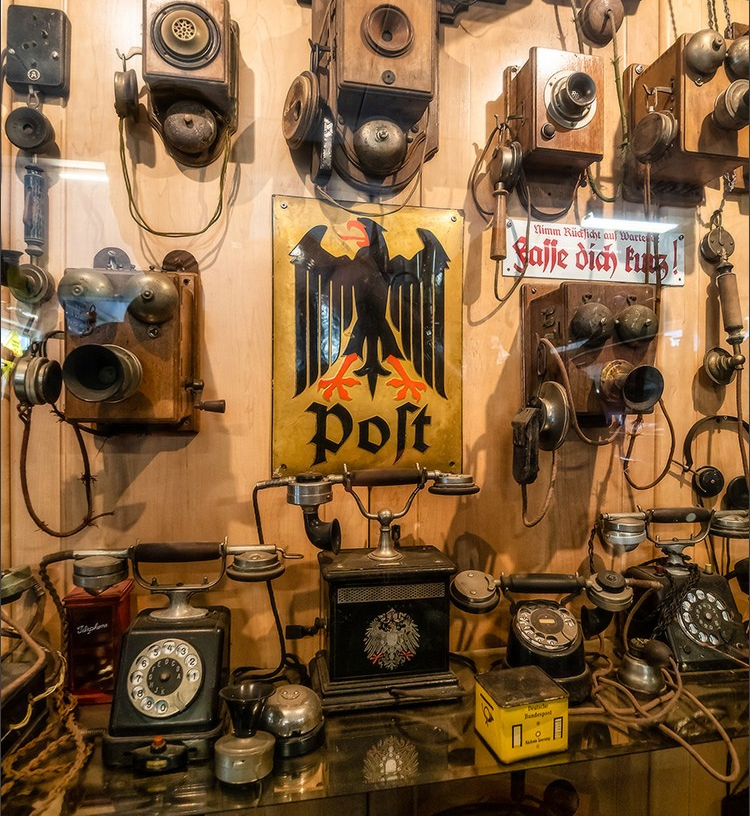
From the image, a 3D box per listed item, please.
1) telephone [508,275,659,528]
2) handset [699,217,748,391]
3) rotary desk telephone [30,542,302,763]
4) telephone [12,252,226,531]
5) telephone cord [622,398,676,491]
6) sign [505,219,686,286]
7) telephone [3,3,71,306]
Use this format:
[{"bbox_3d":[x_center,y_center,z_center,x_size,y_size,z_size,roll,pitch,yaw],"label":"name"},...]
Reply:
[{"bbox_3d":[0.292,-0.020,0.717,0.215,0.325,0.140,0,0,-11],"label":"telephone"},{"bbox_3d":[0.568,-0.169,0.849,0.063,0.266,0.070,-8,1,-11],"label":"handset"},{"bbox_3d":[-0.229,0.254,0.595,0.257,0.203,0.140,0,0,-11],"label":"rotary desk telephone"},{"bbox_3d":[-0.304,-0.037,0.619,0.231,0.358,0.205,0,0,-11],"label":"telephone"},{"bbox_3d":[0.374,0.050,0.712,0.055,0.125,0.050,0,0,-11],"label":"telephone cord"},{"bbox_3d":[0.339,-0.234,0.791,0.304,0.084,0.010,0,0,-11],"label":"sign"},{"bbox_3d":[-0.437,-0.321,0.662,0.071,0.389,0.075,0,0,-11],"label":"telephone"}]

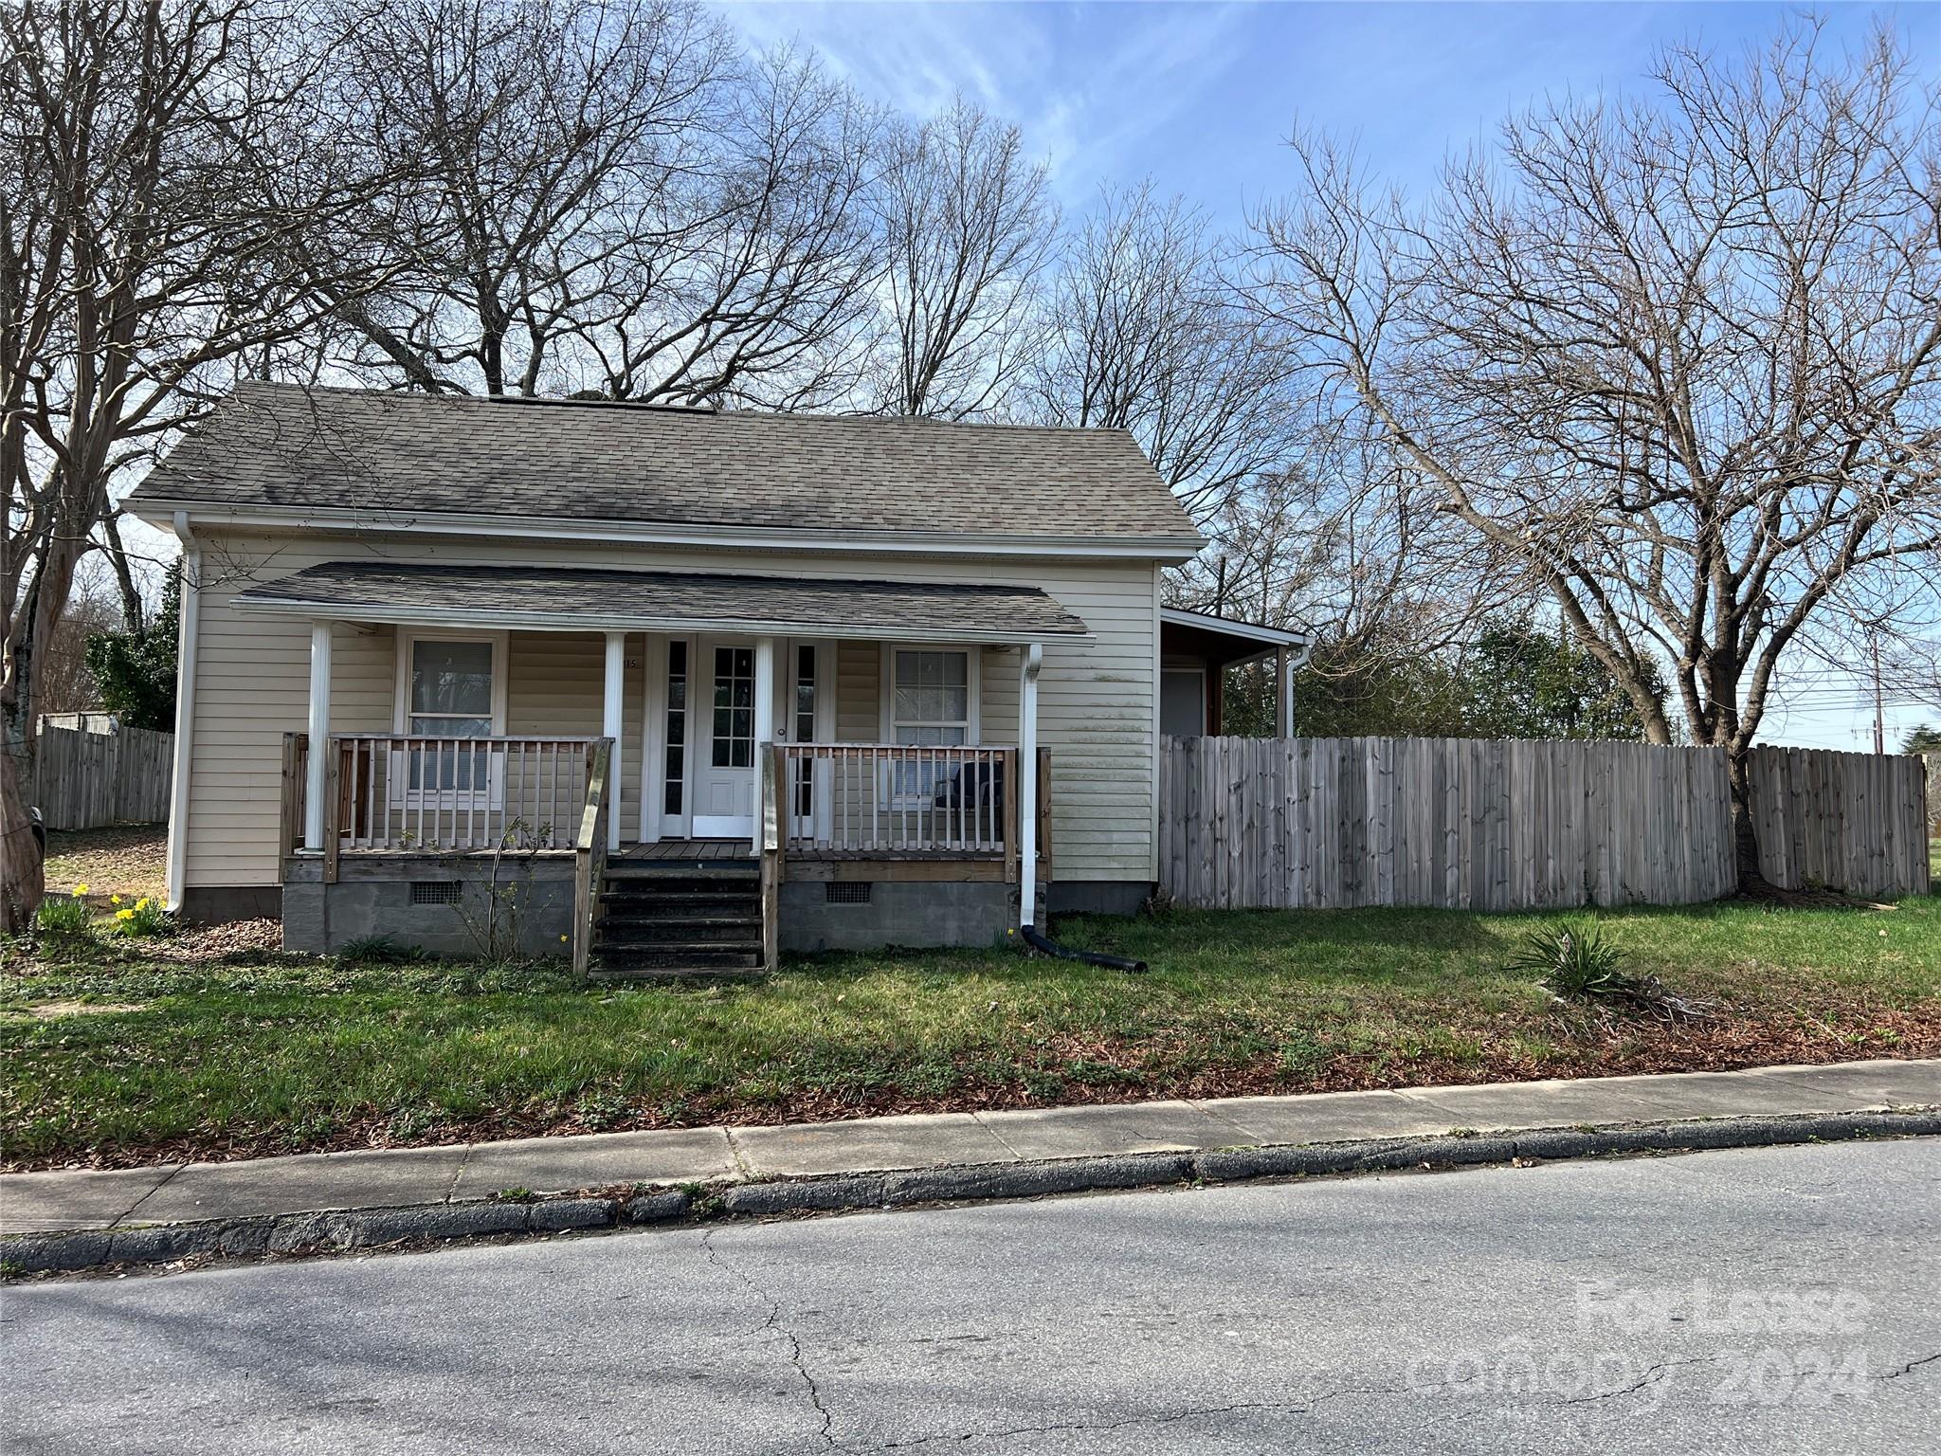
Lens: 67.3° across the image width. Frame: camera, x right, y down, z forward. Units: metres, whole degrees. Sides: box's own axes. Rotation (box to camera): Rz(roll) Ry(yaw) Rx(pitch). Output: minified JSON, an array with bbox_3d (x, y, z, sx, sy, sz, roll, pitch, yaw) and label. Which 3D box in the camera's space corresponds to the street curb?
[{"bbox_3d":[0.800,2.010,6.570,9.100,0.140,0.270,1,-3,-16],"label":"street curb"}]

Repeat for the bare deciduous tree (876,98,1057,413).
[{"bbox_3d":[-0.217,-6.279,35.388,4.800,18.330,4.800,0,-3,0],"label":"bare deciduous tree"}]

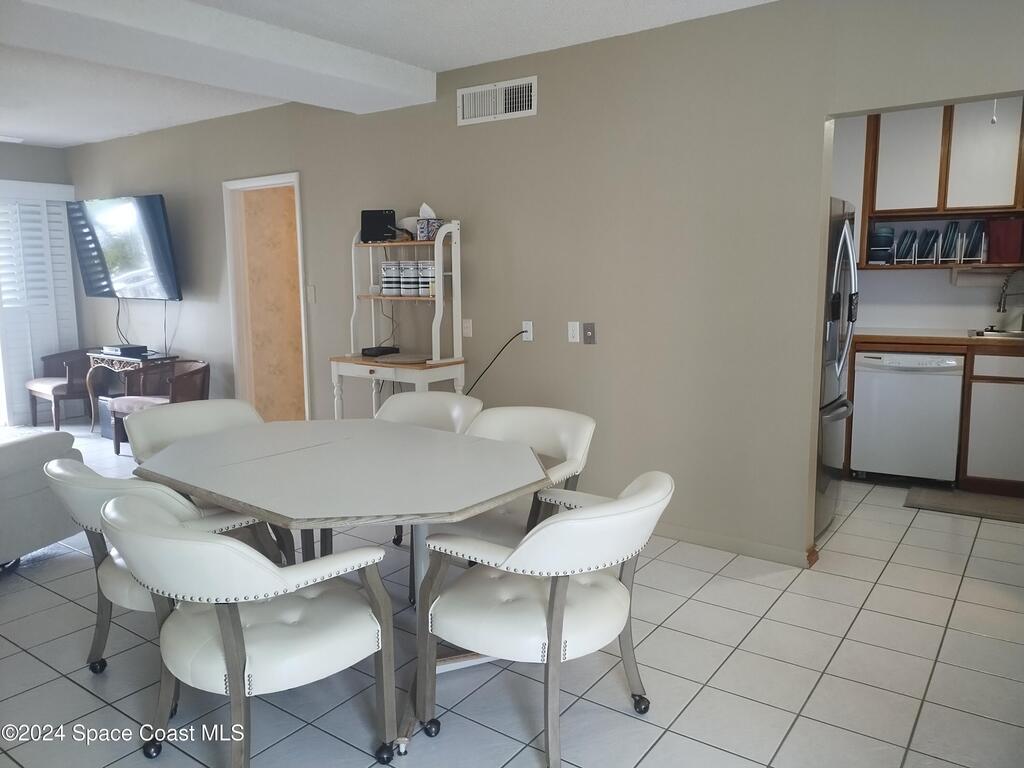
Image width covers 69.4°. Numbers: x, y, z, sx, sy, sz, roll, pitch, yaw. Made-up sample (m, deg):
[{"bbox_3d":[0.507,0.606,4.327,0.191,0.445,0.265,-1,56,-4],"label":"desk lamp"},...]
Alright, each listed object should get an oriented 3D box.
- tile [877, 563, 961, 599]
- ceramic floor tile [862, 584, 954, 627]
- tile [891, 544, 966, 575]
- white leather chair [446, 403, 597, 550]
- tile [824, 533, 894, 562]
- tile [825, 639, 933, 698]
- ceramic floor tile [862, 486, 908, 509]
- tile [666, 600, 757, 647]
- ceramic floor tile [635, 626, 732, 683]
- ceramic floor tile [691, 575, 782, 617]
[{"bbox_3d":[1.825,0.882,3.304,0.301,0.010,0.301,5,10,36],"label":"tile"},{"bbox_3d":[1.646,0.922,3.069,0.302,0.010,0.302,6,10,35],"label":"ceramic floor tile"},{"bbox_3d":[2.006,0.847,3.549,0.301,0.010,0.301,5,10,36],"label":"tile"},{"bbox_3d":[0.039,0.519,3.076,0.610,0.785,0.630,4,9,33],"label":"white leather chair"},{"bbox_3d":[1.736,0.813,3.675,0.297,0.010,0.297,5,10,36],"label":"tile"},{"bbox_3d":[1.290,0.995,2.579,0.302,0.010,0.302,6,10,35],"label":"tile"},{"bbox_3d":[2.300,0.713,4.488,0.302,0.010,0.302,6,10,35],"label":"ceramic floor tile"},{"bbox_3d":[0.790,0.943,2.915,0.297,0.010,0.297,5,10,36],"label":"tile"},{"bbox_3d":[0.608,0.971,2.654,0.297,0.010,0.297,5,10,36],"label":"ceramic floor tile"},{"bbox_3d":[0.962,0.900,3.133,0.297,0.010,0.297,5,10,36],"label":"ceramic floor tile"}]

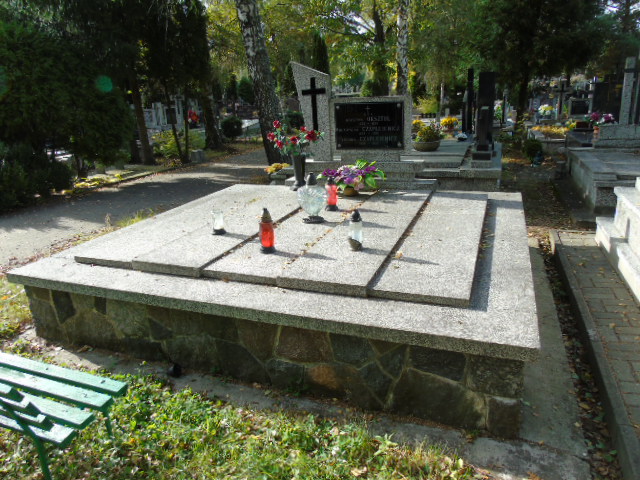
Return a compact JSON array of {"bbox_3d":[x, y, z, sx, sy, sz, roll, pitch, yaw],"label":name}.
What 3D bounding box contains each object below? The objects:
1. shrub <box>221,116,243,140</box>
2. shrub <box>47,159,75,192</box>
[{"bbox_3d":[-2.846,-3.519,14.652,0.700,0.750,0.700,4,20,21],"label":"shrub"},{"bbox_3d":[-4.744,-1.170,8.450,0.512,0.550,0.550,-13,21,-27],"label":"shrub"}]

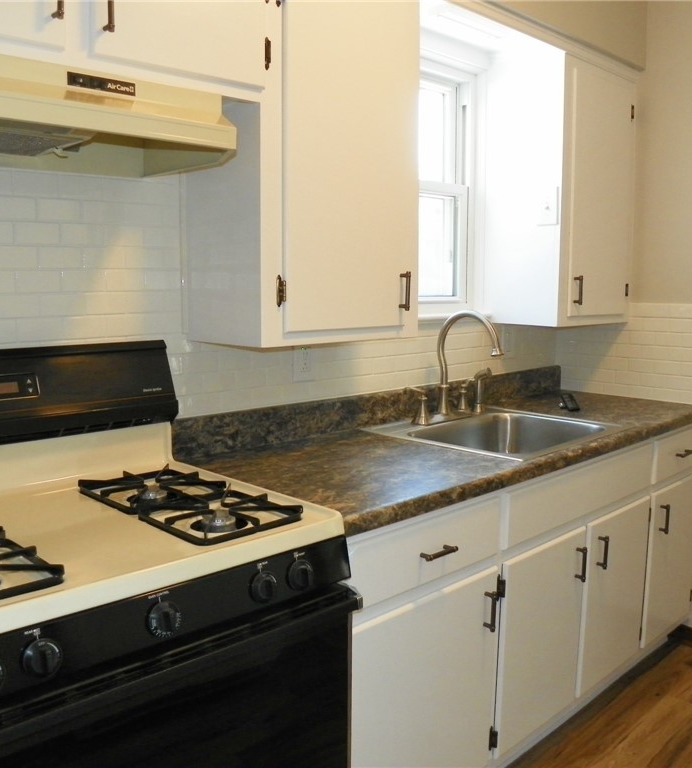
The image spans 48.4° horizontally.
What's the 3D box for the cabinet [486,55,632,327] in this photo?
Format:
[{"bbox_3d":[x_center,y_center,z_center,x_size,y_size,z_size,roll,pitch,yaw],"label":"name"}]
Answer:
[{"bbox_3d":[0.805,-0.675,2.848,0.290,0.898,0.522,8,10,44],"label":"cabinet"}]

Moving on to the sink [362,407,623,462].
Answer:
[{"bbox_3d":[0.470,0.222,2.352,0.557,0.180,0.645,8,10,44],"label":"sink"}]

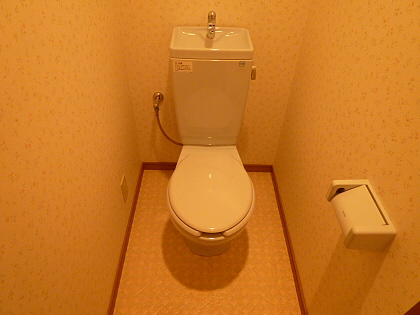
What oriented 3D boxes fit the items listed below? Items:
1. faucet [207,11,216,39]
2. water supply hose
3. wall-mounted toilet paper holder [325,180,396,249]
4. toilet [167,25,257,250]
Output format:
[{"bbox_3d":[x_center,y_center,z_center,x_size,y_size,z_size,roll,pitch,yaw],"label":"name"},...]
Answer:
[{"bbox_3d":[0.006,-0.529,1.171,0.036,0.100,0.115,1,43,-1],"label":"faucet"},{"bbox_3d":[-0.214,-0.189,1.546,0.165,0.300,0.100,1,43,-1],"label":"water supply hose"},{"bbox_3d":[0.375,0.142,0.741,0.096,0.069,0.160,1,43,-1],"label":"wall-mounted toilet paper holder"},{"bbox_3d":[0.007,0.018,1.300,0.378,0.896,0.715,1,43,-1],"label":"toilet"}]

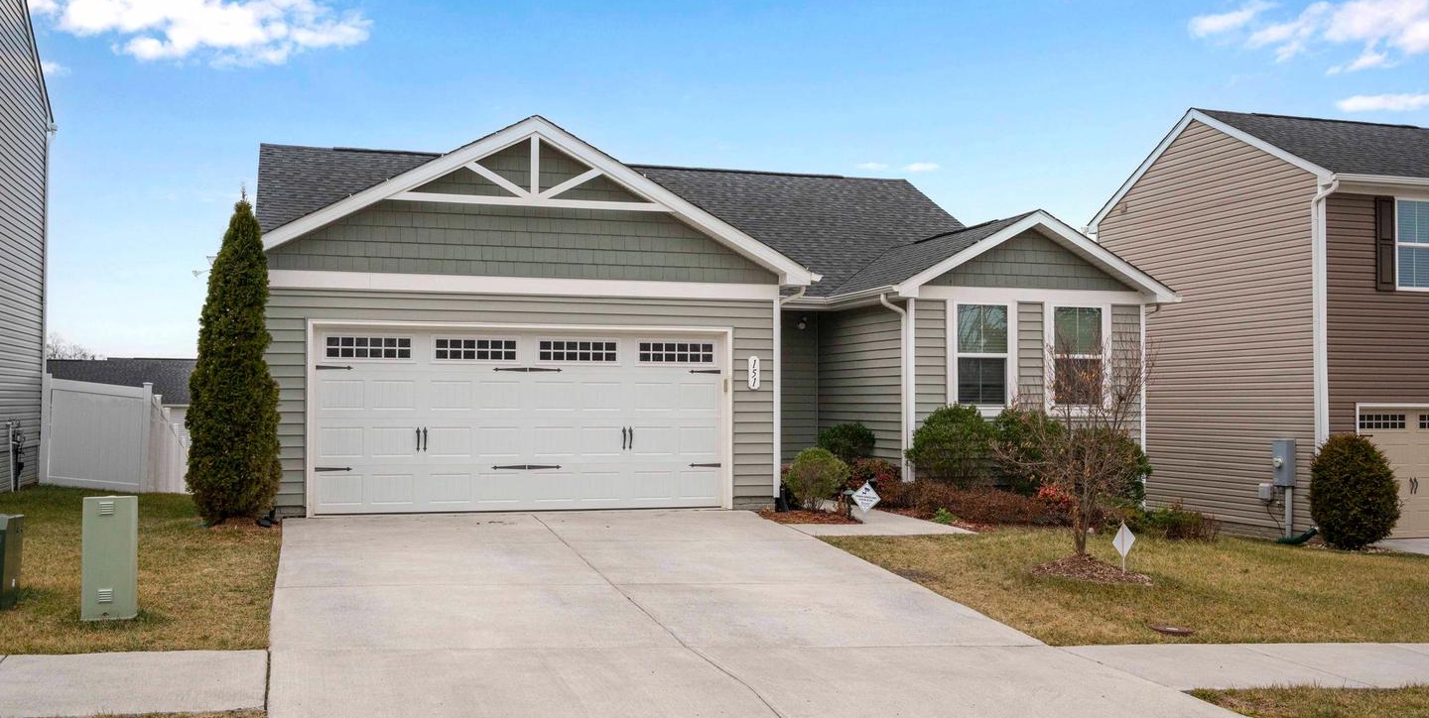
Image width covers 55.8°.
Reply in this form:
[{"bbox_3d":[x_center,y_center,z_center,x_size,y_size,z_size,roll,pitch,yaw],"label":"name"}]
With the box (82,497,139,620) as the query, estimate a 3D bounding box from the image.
[{"bbox_3d":[-4.269,1.400,9.539,0.330,0.860,0.320,1,-2,-17],"label":"box"}]

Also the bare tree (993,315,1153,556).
[{"bbox_3d":[3.695,0.787,13.884,1.650,2.440,1.550,1,-2,-17],"label":"bare tree"}]

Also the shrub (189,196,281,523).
[{"bbox_3d":[-5.026,0.018,14.119,0.950,3.460,0.950,1,-2,-17],"label":"shrub"}]

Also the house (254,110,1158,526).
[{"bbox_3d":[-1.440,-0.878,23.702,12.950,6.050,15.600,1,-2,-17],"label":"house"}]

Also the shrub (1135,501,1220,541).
[{"bbox_3d":[5.927,2.079,17.272,1.100,0.530,0.900,1,-2,-17],"label":"shrub"}]

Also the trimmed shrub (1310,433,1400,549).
[{"bbox_3d":[9.695,2.000,20.403,1.250,1.750,1.250,1,-2,-17],"label":"trimmed shrub"}]

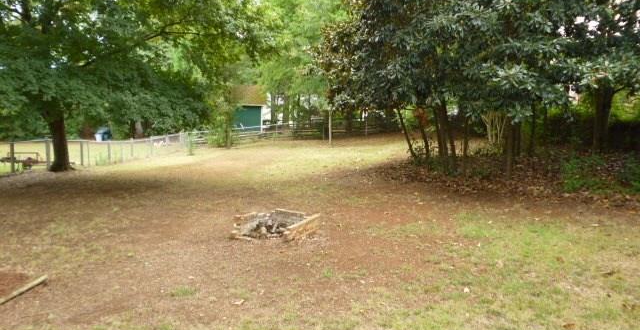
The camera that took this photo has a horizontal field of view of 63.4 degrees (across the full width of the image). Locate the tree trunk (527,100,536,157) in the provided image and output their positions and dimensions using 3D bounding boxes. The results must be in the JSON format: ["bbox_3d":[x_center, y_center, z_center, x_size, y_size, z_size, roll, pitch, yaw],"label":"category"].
[{"bbox_3d":[7.354,-1.234,18.000,0.290,1.947,0.280,0,5,0],"label":"tree trunk"}]

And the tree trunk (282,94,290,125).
[{"bbox_3d":[-2.200,-3.645,34.000,0.450,2.102,0.450,0,5,0],"label":"tree trunk"}]

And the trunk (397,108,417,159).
[{"bbox_3d":[2.924,-1.065,17.500,0.620,1.758,0.350,0,5,0],"label":"trunk"}]

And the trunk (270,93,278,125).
[{"bbox_3d":[-2.988,-3.711,34.000,0.420,1.970,0.420,0,5,0],"label":"trunk"}]

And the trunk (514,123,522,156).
[{"bbox_3d":[6.710,-0.862,17.500,0.240,1.217,0.240,0,5,0],"label":"trunk"}]

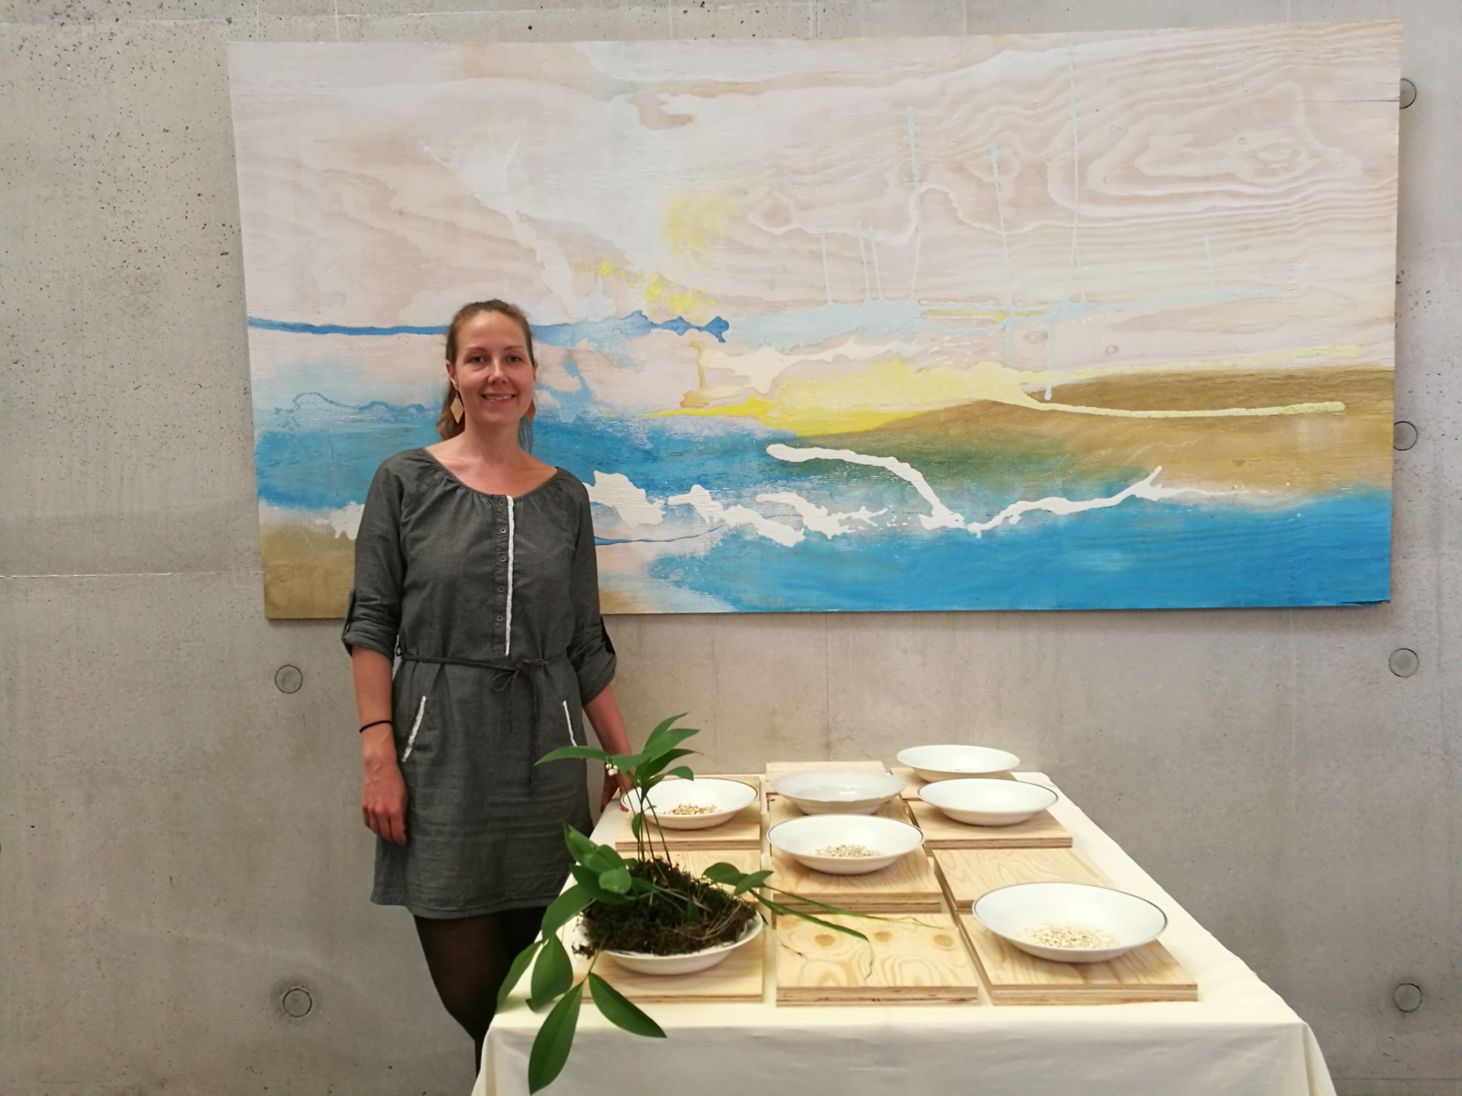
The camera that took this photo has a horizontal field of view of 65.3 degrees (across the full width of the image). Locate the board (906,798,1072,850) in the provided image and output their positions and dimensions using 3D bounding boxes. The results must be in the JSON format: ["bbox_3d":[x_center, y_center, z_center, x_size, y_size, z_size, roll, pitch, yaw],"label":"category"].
[{"bbox_3d":[0.413,0.457,1.855,0.220,0.029,0.220,-1,2,2],"label":"board"}]

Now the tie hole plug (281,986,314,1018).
[{"bbox_3d":[-0.976,1.028,2.573,0.063,0.063,0.015,-1,2,2],"label":"tie hole plug"}]

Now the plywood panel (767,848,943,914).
[{"bbox_3d":[0.172,0.469,1.623,0.220,0.029,0.220,-1,2,2],"label":"plywood panel"}]

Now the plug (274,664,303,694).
[{"bbox_3d":[-0.992,0.295,2.551,0.063,0.063,0.015,-1,2,2],"label":"plug"}]

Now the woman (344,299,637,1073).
[{"bbox_3d":[-0.447,0.382,2.130,0.540,1.680,0.310,-2,2,-14],"label":"woman"}]

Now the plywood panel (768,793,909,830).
[{"bbox_3d":[0.177,0.462,1.933,0.220,0.024,0.220,-1,2,2],"label":"plywood panel"}]

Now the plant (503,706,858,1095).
[{"bbox_3d":[-0.045,0.365,1.291,0.385,0.310,0.350,-1,2,2],"label":"plant"}]

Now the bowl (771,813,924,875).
[{"bbox_3d":[0.164,0.433,1.630,0.226,0.041,0.226,-1,2,2],"label":"bowl"}]

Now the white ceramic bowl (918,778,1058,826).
[{"bbox_3d":[0.416,0.421,1.844,0.227,0.040,0.227,-1,2,2],"label":"white ceramic bowl"}]

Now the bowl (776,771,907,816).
[{"bbox_3d":[0.184,0.427,1.942,0.229,0.047,0.229,-1,2,2],"label":"bowl"}]

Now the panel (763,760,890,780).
[{"bbox_3d":[0.181,0.451,2.196,0.220,0.031,0.220,-1,2,2],"label":"panel"}]

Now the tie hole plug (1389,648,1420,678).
[{"bbox_3d":[1.473,0.252,2.500,0.064,0.064,0.016,-1,2,2],"label":"tie hole plug"}]

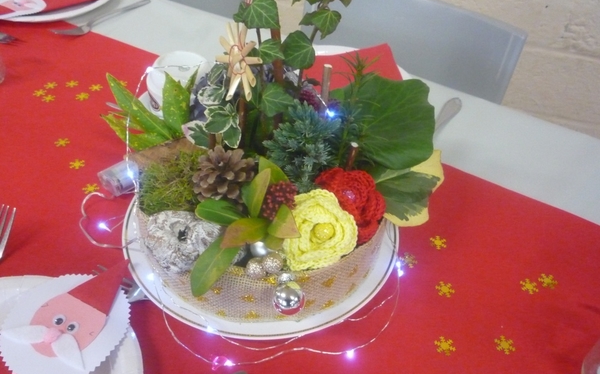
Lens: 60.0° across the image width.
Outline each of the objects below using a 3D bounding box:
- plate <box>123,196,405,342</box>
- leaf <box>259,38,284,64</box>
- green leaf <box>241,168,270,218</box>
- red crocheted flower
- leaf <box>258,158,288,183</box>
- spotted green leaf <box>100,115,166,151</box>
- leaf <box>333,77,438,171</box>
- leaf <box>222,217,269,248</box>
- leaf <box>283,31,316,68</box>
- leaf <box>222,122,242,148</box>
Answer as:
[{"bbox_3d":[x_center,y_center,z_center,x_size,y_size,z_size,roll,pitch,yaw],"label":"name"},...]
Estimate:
[{"bbox_3d":[-0.037,0.039,0.546,0.280,0.025,0.280,2,44,-2],"label":"plate"},{"bbox_3d":[-0.023,-0.111,0.428,0.023,0.024,0.008,3,14,0],"label":"leaf"},{"bbox_3d":[-0.035,0.005,0.428,0.020,0.043,0.010,29,10,9],"label":"green leaf"},{"bbox_3d":[0.047,0.018,0.486,0.066,0.036,0.068,5,75,0],"label":"red crocheted flower"},{"bbox_3d":[-0.024,-0.013,0.453,0.024,0.033,0.008,-33,12,-2],"label":"leaf"},{"bbox_3d":[-0.163,-0.053,0.506,0.066,0.014,0.030,23,85,5],"label":"spotted green leaf"},{"bbox_3d":[0.084,-0.063,0.509,0.102,0.098,0.020,0,9,-4],"label":"leaf"},{"bbox_3d":[-0.048,0.038,0.440,0.045,0.011,0.024,-27,82,-11],"label":"leaf"},{"bbox_3d":[-0.002,-0.117,0.446,0.028,0.030,0.009,-20,10,18],"label":"leaf"},{"bbox_3d":[-0.060,-0.045,0.459,0.018,0.024,0.008,7,9,4],"label":"leaf"}]

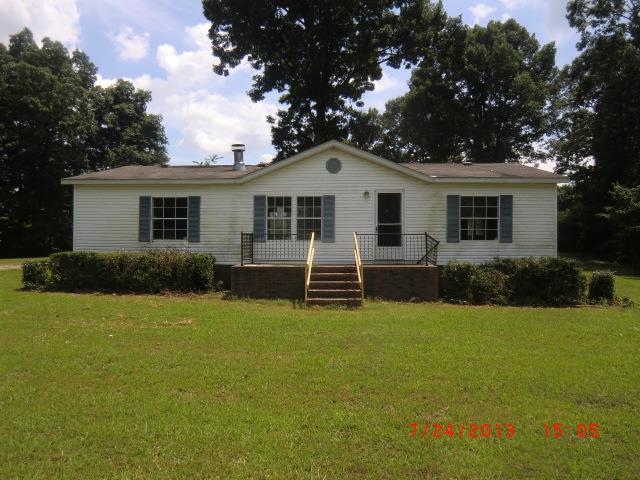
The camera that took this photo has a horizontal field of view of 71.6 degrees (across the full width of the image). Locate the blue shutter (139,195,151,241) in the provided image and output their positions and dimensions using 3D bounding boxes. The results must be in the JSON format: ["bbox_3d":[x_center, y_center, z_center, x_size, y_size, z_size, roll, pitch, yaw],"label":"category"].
[{"bbox_3d":[-5.430,-0.645,13.763,0.366,1.408,0.055,0,0,4],"label":"blue shutter"}]

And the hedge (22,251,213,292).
[{"bbox_3d":[-5.854,0.912,13.047,5.852,1.152,1.150,0,0,4],"label":"hedge"}]

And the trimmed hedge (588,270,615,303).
[{"bbox_3d":[7.781,1.276,12.365,0.686,0.860,0.750,0,0,4],"label":"trimmed hedge"}]

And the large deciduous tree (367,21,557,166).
[{"bbox_3d":[10.901,-7.612,33.986,14.200,18.721,13.000,0,0,4],"label":"large deciduous tree"}]

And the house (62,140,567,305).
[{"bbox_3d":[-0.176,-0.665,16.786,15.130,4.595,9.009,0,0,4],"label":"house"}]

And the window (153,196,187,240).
[{"bbox_3d":[-4.637,-0.646,13.713,1.163,1.378,0.110,0,0,4],"label":"window"}]

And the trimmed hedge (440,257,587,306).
[{"bbox_3d":[5.179,1.098,12.090,3.797,1.218,1.300,0,0,4],"label":"trimmed hedge"}]

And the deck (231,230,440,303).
[{"bbox_3d":[0.390,0.721,12.143,5.502,1.795,2.350,0,0,4],"label":"deck"}]

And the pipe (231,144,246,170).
[{"bbox_3d":[-2.890,-2.910,15.766,0.483,0.943,0.483,0,0,4],"label":"pipe"}]

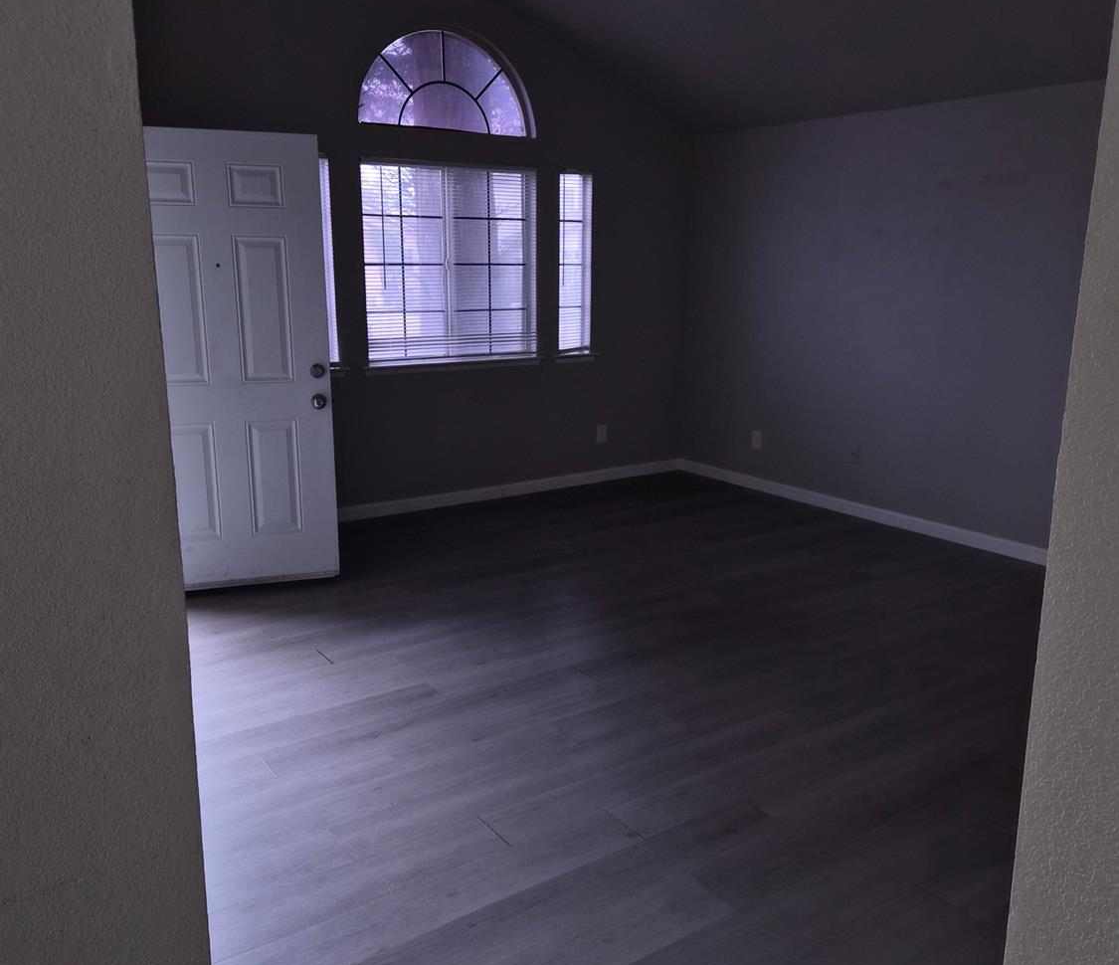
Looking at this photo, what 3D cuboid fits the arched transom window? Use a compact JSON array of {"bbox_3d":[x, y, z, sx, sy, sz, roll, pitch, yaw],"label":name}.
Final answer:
[{"bbox_3d":[-0.665,-2.375,5.849,1.180,0.580,0.100,-8,15,-33],"label":"arched transom window"}]

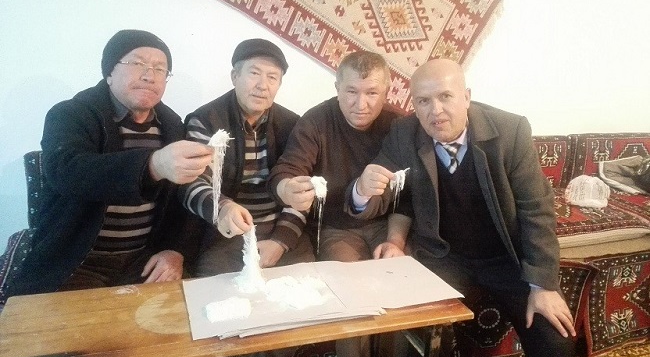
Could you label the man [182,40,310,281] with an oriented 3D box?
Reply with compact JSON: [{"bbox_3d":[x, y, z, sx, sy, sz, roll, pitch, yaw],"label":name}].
[{"bbox_3d":[-0.280,0.139,1.709,0.580,1.240,0.720,-3,9,-17],"label":"man"}]

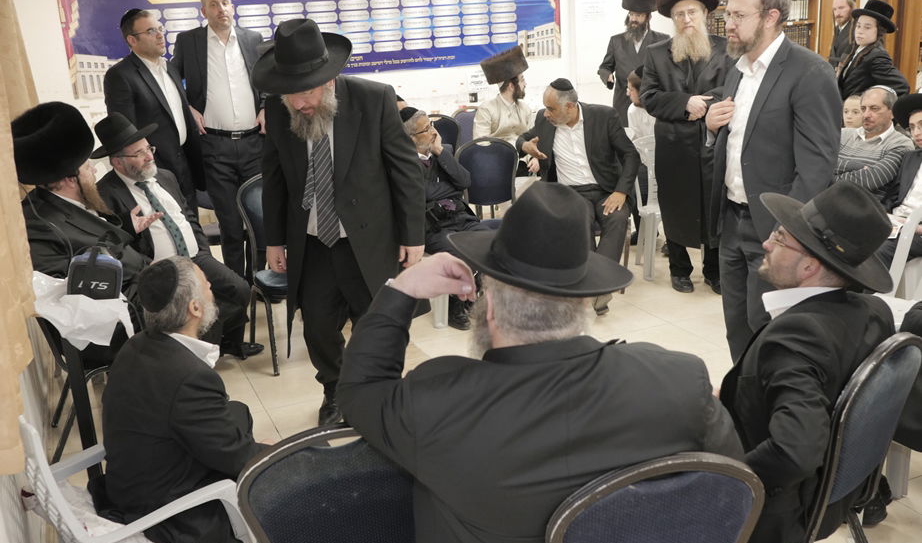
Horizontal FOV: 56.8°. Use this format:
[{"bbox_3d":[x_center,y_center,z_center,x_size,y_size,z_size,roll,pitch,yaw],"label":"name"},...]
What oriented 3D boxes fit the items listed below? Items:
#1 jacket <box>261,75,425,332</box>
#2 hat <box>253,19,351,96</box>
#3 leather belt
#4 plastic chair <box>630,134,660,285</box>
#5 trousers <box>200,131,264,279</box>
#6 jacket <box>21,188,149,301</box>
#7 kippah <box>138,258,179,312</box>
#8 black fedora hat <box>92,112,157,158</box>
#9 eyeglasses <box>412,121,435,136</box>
[{"bbox_3d":[-0.472,-0.250,3.435,0.600,1.017,0.380,-1,16,9],"label":"jacket"},{"bbox_3d":[-0.587,-0.792,3.086,0.350,0.145,0.380,1,48,10],"label":"hat"},{"bbox_3d":[-1.314,-0.794,4.900,0.360,0.055,0.270,-9,17,-19],"label":"leather belt"},{"bbox_3d":[1.416,-0.438,5.652,0.480,0.860,0.520,-1,16,7],"label":"plastic chair"},{"bbox_3d":[-1.411,-0.367,5.382,0.420,1.050,0.300,-6,16,-8],"label":"trousers"},{"bbox_3d":[-1.590,-0.105,3.580,0.450,0.570,0.480,-7,16,8],"label":"jacket"},{"bbox_3d":[-0.856,0.043,2.420,0.160,0.160,0.068,-6,-25,28],"label":"kippah"},{"bbox_3d":[-1.761,-0.725,4.380,0.380,0.150,0.340,-23,16,6],"label":"black fedora hat"},{"bbox_3d":[-0.226,-0.833,5.000,0.140,0.045,0.140,-12,17,28],"label":"eyeglasses"}]

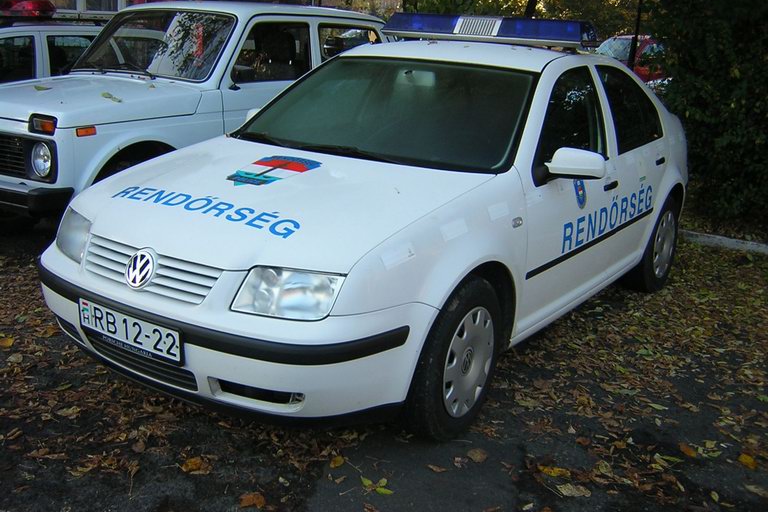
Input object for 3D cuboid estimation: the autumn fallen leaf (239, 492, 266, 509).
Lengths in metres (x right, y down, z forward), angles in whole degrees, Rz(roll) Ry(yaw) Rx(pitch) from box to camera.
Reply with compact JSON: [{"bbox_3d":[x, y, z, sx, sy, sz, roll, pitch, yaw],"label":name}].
[{"bbox_3d":[-0.422,0.787,2.574,0.086,0.020,0.070,1,15,-7],"label":"autumn fallen leaf"}]

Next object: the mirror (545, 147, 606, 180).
[{"bbox_3d":[0.802,-0.388,3.347,0.220,0.130,0.125,13,18,33],"label":"mirror"}]

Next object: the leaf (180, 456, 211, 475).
[{"bbox_3d":[-0.644,0.728,2.752,0.089,0.022,0.105,-12,21,-43],"label":"leaf"}]

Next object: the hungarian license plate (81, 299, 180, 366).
[{"bbox_3d":[-0.864,0.247,2.692,0.520,0.112,0.020,13,17,33],"label":"hungarian license plate"}]

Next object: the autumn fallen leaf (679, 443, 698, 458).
[{"bbox_3d":[1.158,0.740,3.044,0.039,0.015,0.095,-3,16,-19],"label":"autumn fallen leaf"}]

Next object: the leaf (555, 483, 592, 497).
[{"bbox_3d":[0.648,0.801,2.727,0.108,0.015,0.067,2,15,-4],"label":"leaf"}]

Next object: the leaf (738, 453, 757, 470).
[{"bbox_3d":[1.358,0.766,2.981,0.052,0.015,0.102,1,15,-6],"label":"leaf"}]

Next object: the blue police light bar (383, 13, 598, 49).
[{"bbox_3d":[0.555,-1.223,4.325,1.210,0.140,0.270,13,18,33],"label":"blue police light bar"}]

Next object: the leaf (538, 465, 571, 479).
[{"bbox_3d":[0.604,0.768,2.841,0.110,0.015,0.045,6,15,12],"label":"leaf"}]

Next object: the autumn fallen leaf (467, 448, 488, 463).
[{"bbox_3d":[0.342,0.733,2.930,0.074,0.012,0.078,-8,18,-34],"label":"autumn fallen leaf"}]

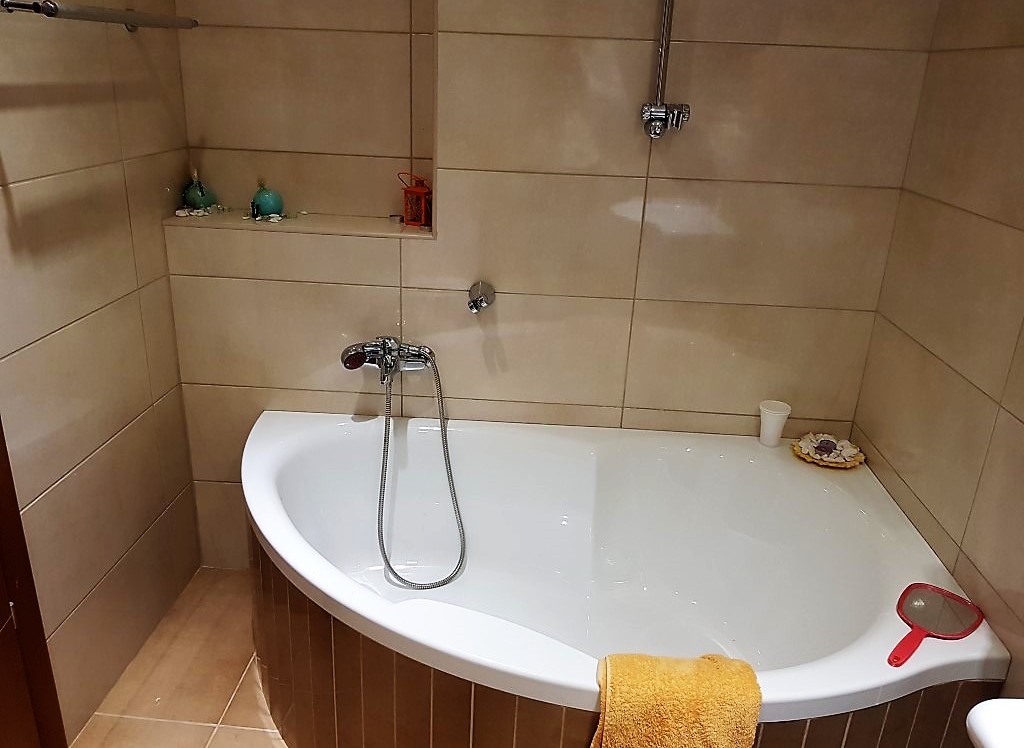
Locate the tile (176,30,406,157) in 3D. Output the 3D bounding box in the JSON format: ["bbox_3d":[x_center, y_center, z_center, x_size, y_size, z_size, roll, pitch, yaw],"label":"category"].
[{"bbox_3d":[-0.560,-0.730,2.000,0.603,0.300,0.012,3,21,2],"label":"tile"}]

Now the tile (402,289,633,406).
[{"bbox_3d":[0.007,-0.066,2.009,0.594,0.300,0.010,3,21,2],"label":"tile"}]

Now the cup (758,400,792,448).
[{"bbox_3d":[0.679,0.137,2.001,0.079,0.101,0.079,3,21,2],"label":"cup"}]

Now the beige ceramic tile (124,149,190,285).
[{"bbox_3d":[-0.886,-0.405,1.956,0.010,0.300,0.350,3,21,2],"label":"beige ceramic tile"}]

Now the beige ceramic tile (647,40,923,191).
[{"bbox_3d":[0.626,-0.591,1.770,0.599,0.300,0.010,3,21,2],"label":"beige ceramic tile"}]

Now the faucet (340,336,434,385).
[{"bbox_3d":[-0.313,-0.036,1.961,0.238,0.105,0.135,3,21,2],"label":"faucet"}]

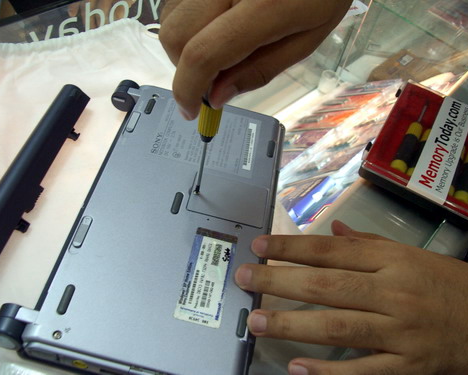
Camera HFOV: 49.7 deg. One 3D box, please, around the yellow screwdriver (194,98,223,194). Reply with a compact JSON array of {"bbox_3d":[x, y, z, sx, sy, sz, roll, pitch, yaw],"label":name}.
[{"bbox_3d":[-0.017,-0.044,0.362,0.017,0.152,0.017,13,48,-1],"label":"yellow screwdriver"}]

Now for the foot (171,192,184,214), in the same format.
[{"bbox_3d":[-0.046,0.013,0.406,0.006,0.003,0.021,14,48,-2],"label":"foot"}]

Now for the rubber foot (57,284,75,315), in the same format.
[{"bbox_3d":[-0.112,0.074,0.336,0.006,0.003,0.021,14,48,-2],"label":"rubber foot"}]

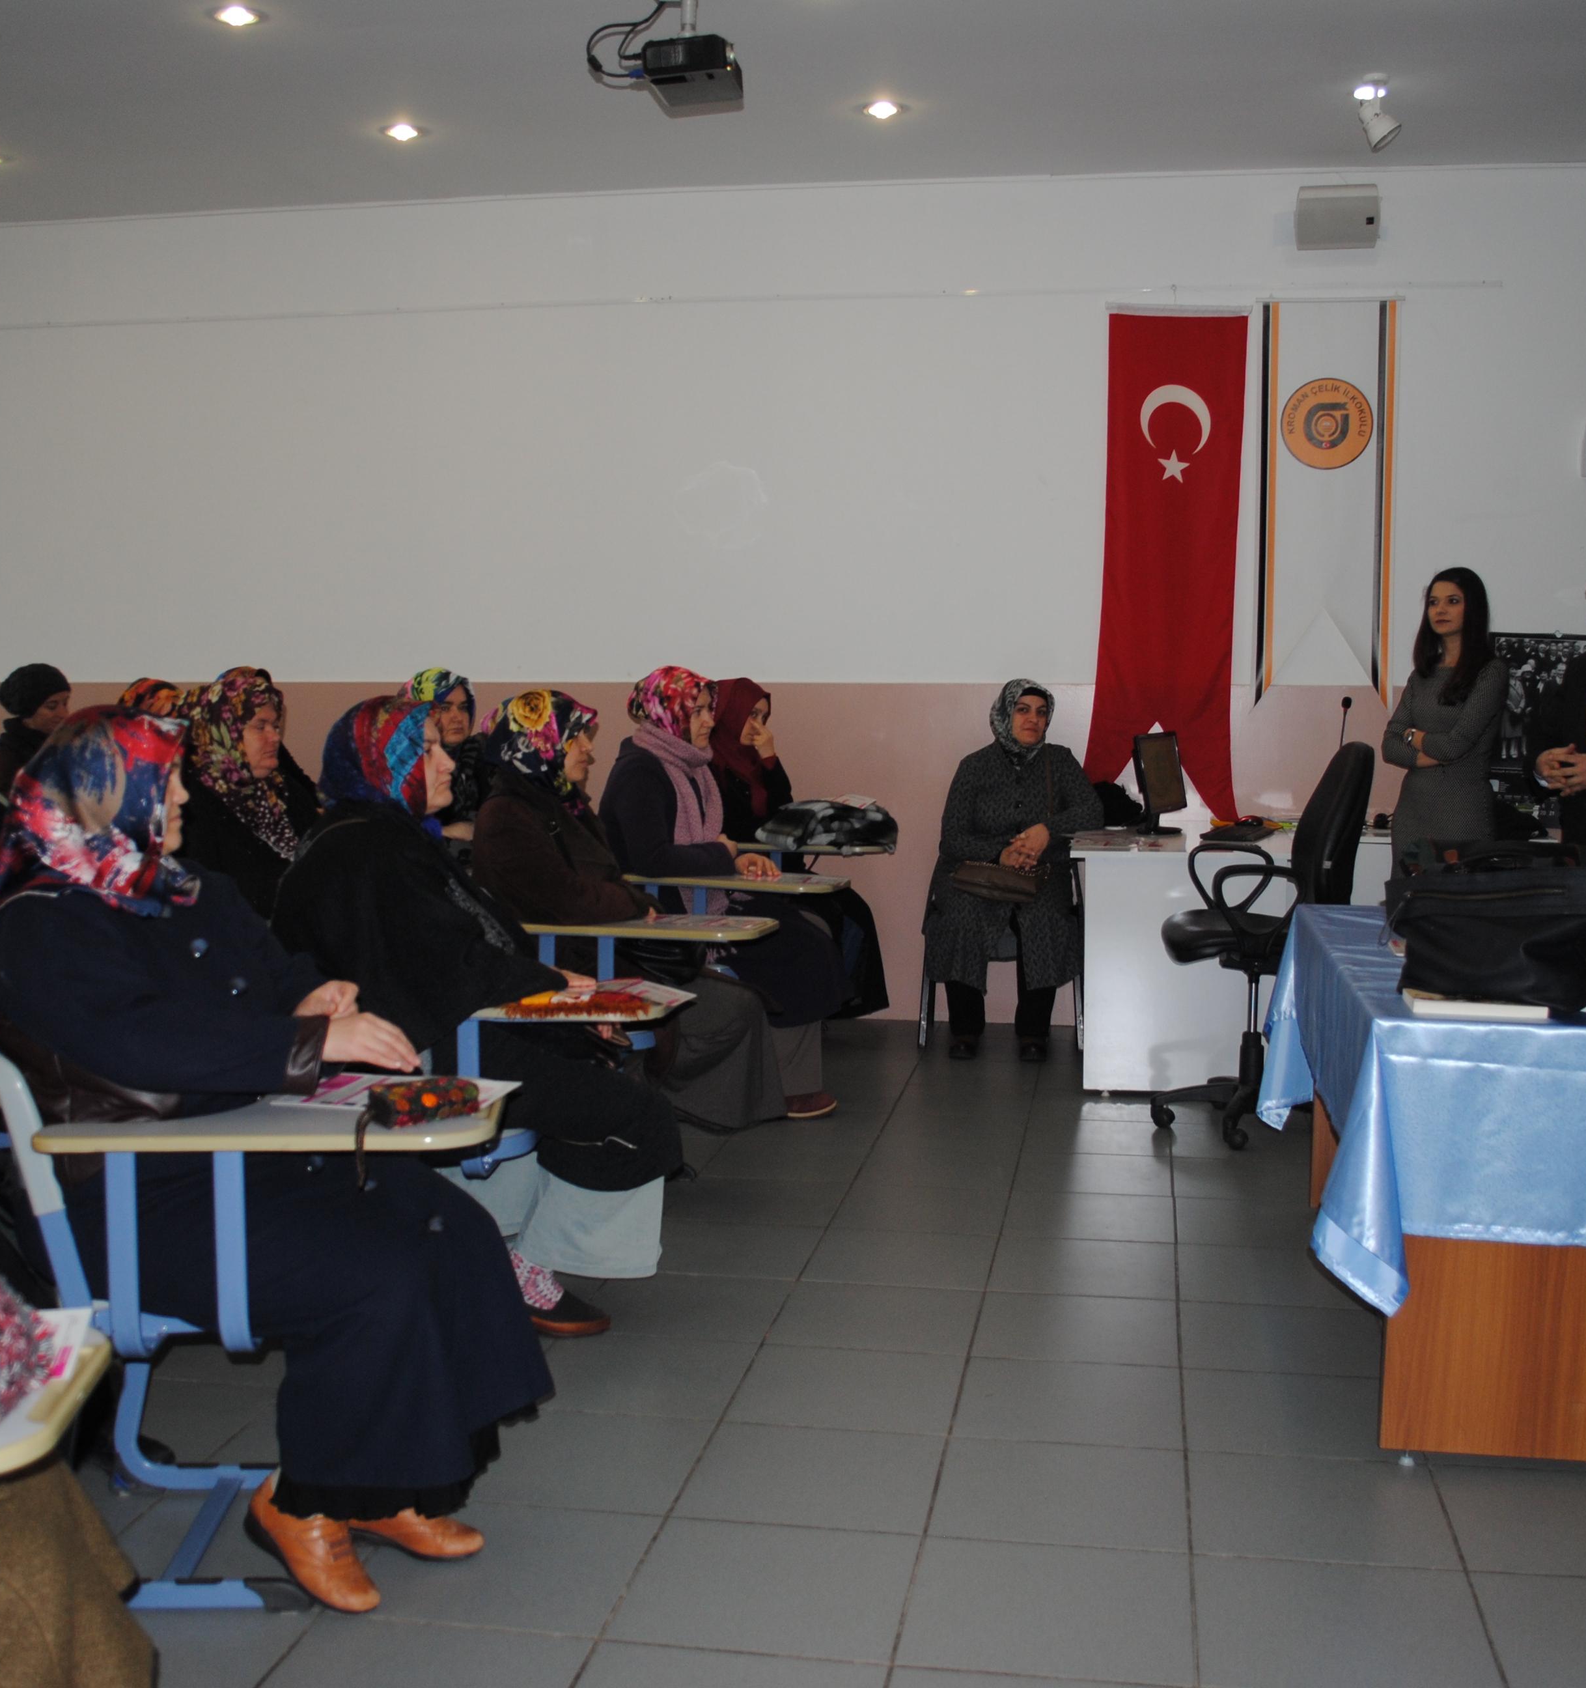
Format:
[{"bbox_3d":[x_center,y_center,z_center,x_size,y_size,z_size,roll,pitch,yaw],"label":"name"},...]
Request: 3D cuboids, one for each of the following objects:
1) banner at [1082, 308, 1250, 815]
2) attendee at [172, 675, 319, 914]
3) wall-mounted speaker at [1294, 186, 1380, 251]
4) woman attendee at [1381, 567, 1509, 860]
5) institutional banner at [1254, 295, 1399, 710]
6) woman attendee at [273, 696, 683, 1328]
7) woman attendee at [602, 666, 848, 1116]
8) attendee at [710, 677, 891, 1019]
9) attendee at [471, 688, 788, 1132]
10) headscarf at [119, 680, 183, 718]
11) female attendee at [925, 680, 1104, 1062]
[{"bbox_3d":[1.371,-1.042,6.956,0.600,1.870,0.050,1,5,8],"label":"banner"},{"bbox_3d":[-1.219,0.231,4.744,0.800,1.325,0.540,1,5,13],"label":"attendee"},{"bbox_3d":[1.910,-2.197,6.652,0.285,0.205,0.190,0,19,8],"label":"wall-mounted speaker"},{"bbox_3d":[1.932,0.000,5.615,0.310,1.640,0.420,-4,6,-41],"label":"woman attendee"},{"bbox_3d":[1.884,-1.213,6.674,0.500,1.430,0.030,1,5,10],"label":"institutional banner"},{"bbox_3d":[-0.647,0.340,3.763,0.850,1.270,0.560,0,5,3],"label":"woman attendee"},{"bbox_3d":[-0.206,0.144,5.676,0.780,1.340,0.540,2,5,21],"label":"woman attendee"},{"bbox_3d":[-0.029,0.084,6.556,0.760,1.310,0.520,2,5,22],"label":"attendee"},{"bbox_3d":[-0.401,0.250,4.666,0.820,1.250,0.550,1,5,3],"label":"attendee"},{"bbox_3d":[-2.049,-0.393,6.094,0.260,0.280,0.230,1,5,10],"label":"headscarf"},{"bbox_3d":[0.792,0.071,6.776,0.600,1.300,0.720,1,5,12],"label":"female attendee"}]

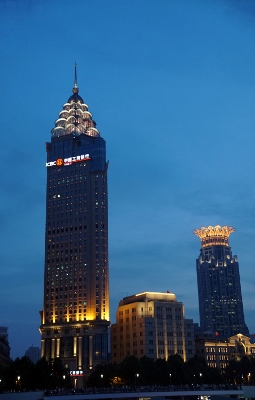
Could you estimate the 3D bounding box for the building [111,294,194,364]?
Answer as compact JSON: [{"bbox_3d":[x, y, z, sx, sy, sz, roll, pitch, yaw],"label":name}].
[{"bbox_3d":[11.814,70.240,242.561,27.500,46.000,30.000,11,-24,-31],"label":"building"}]

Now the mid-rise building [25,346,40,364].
[{"bbox_3d":[-169.173,298.947,886.286,26.000,73.000,24.000,2,-21,-10],"label":"mid-rise building"}]

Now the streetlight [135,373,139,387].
[{"bbox_3d":[2.571,51.472,140.870,0.800,5.300,0.700,5,-21,-18],"label":"streetlight"}]

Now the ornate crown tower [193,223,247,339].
[{"bbox_3d":[118.531,129.927,630.721,47.000,198.000,47.000,2,-21,-9],"label":"ornate crown tower"}]

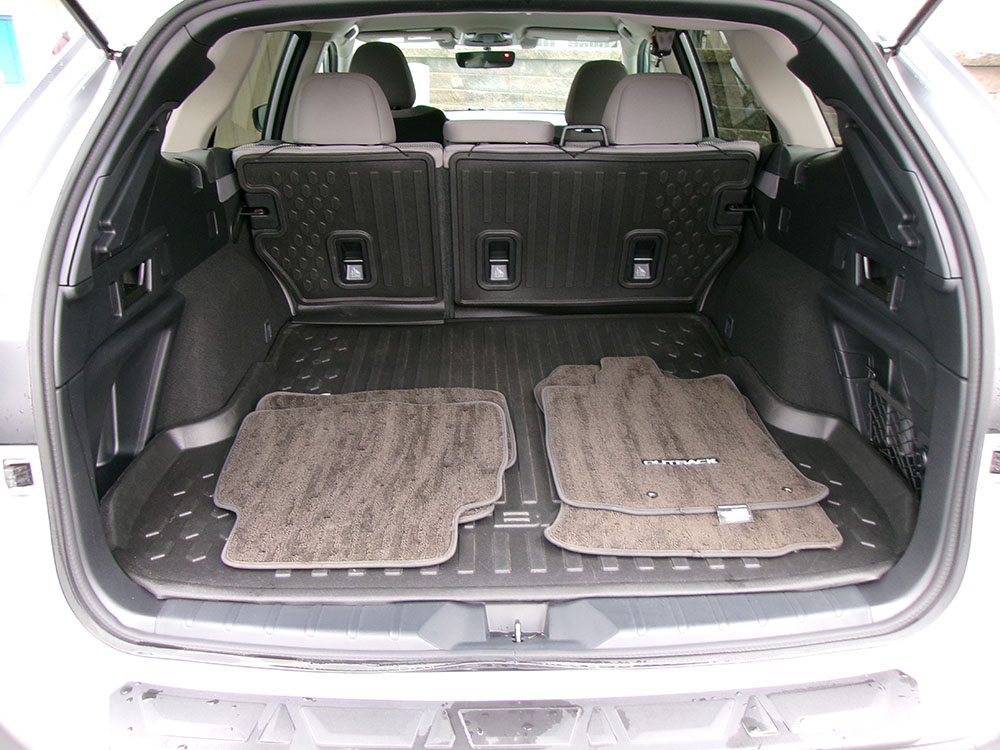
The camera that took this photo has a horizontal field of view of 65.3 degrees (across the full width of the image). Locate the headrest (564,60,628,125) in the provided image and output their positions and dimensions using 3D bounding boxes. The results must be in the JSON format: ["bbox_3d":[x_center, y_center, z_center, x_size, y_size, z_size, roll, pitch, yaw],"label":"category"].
[{"bbox_3d":[0.348,-0.958,2.650,0.240,0.210,0.115,-1,35,-2],"label":"headrest"}]

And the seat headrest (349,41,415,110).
[{"bbox_3d":[-0.401,-1.008,2.630,0.240,0.210,0.115,-1,35,-2],"label":"seat headrest"}]

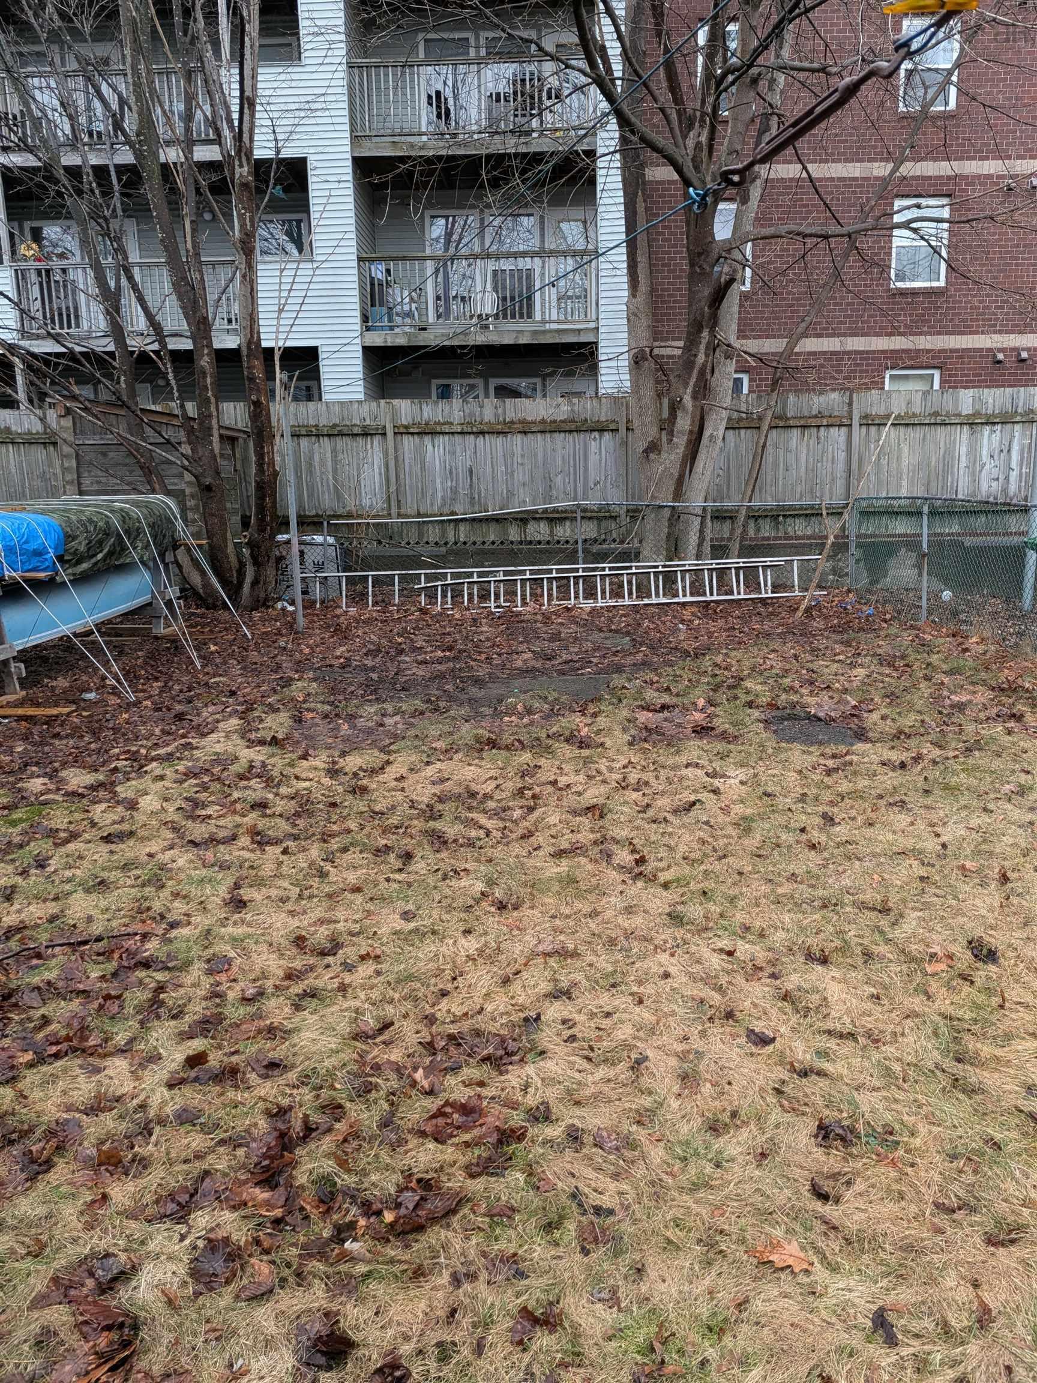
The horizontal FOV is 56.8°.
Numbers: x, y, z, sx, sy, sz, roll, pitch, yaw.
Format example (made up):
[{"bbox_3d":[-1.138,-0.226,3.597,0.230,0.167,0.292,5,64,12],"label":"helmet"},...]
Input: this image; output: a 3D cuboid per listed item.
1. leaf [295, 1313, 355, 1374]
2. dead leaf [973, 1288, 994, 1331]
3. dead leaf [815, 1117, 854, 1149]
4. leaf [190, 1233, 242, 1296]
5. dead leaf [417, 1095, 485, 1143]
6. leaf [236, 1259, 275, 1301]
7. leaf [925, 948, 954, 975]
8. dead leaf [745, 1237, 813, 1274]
[{"bbox_3d":[-0.331,1.116,1.644,0.097,0.045,0.091,-5,12,-19],"label":"leaf"},{"bbox_3d":[0.815,1.084,1.680,0.030,0.025,0.079,3,12,19],"label":"dead leaf"},{"bbox_3d":[0.709,0.993,2.160,0.083,0.045,0.072,1,11,11],"label":"dead leaf"},{"bbox_3d":[-0.574,1.087,1.825,0.089,0.040,0.122,-3,11,-8],"label":"leaf"},{"bbox_3d":[-0.141,0.996,2.246,0.112,0.045,0.162,9,15,43],"label":"dead leaf"},{"bbox_3d":[-0.482,1.094,1.779,0.060,0.040,0.077,1,11,9],"label":"leaf"},{"bbox_3d":[1.269,0.829,2.946,0.104,0.040,0.091,-8,13,-30],"label":"leaf"},{"bbox_3d":[0.497,1.064,1.821,0.118,0.025,0.068,4,12,25],"label":"dead leaf"}]

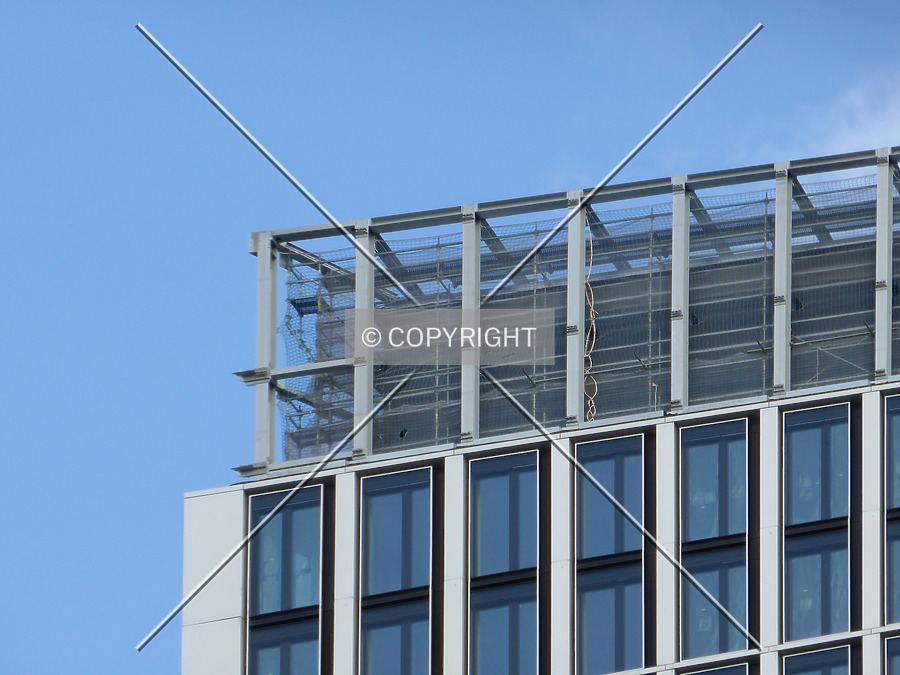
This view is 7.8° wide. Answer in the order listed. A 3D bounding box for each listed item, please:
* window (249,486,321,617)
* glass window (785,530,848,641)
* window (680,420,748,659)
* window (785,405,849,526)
[{"bbox_3d":[-4.535,5.872,182.873,2.050,3.510,0.150,-7,-25,17],"label":"window"},{"bbox_3d":[9.454,6.384,170.808,1.740,2.982,0.150,-9,-29,17],"label":"glass window"},{"bbox_3d":[7.231,5.510,181.460,1.820,6.760,0.150,-7,-25,17],"label":"window"},{"bbox_3d":[9.538,3.315,172.381,1.748,3.311,0.150,-9,-29,17],"label":"window"}]

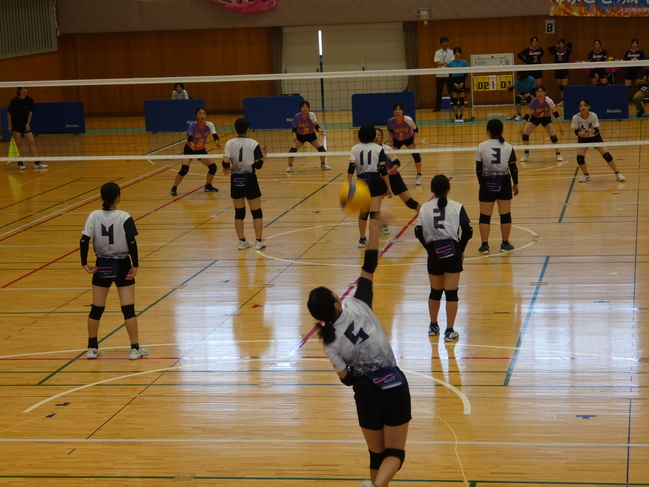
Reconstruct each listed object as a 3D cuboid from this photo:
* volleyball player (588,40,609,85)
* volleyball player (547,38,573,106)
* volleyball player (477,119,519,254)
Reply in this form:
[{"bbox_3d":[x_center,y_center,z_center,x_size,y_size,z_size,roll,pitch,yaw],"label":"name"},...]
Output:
[{"bbox_3d":[6.717,-4.141,39.002,0.500,1.580,0.400,-1,9,8],"label":"volleyball player"},{"bbox_3d":[5.814,-4.206,39.265,0.620,1.630,0.380,-1,9,12],"label":"volleyball player"},{"bbox_3d":[2.122,-0.720,19.607,0.520,1.613,0.360,-1,10,10],"label":"volleyball player"}]

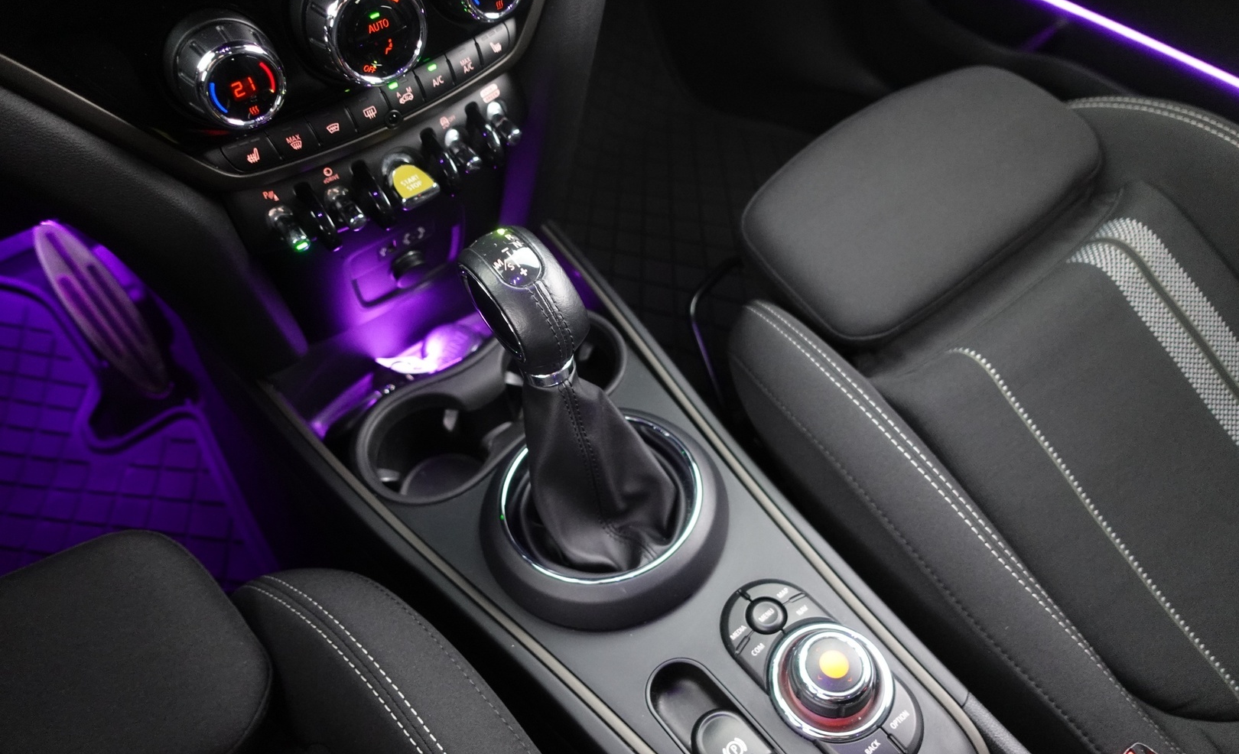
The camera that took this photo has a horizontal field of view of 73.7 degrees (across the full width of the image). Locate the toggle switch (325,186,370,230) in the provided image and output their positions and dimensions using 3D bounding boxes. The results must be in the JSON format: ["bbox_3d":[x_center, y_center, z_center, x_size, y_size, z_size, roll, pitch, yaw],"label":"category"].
[{"bbox_3d":[-0.153,-0.094,0.463,0.013,0.018,0.026,-33,50,-22],"label":"toggle switch"}]

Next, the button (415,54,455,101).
[{"bbox_3d":[-0.102,-0.164,0.452,0.020,0.017,0.007,-38,42,-22],"label":"button"}]

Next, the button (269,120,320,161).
[{"bbox_3d":[-0.168,-0.122,0.426,0.020,0.016,0.008,-33,34,-22],"label":"button"}]

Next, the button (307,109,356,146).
[{"bbox_3d":[-0.151,-0.133,0.433,0.020,0.017,0.007,-27,39,-14],"label":"button"}]

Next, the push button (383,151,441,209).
[{"bbox_3d":[-0.121,-0.112,0.478,0.026,0.021,0.025,-33,50,-22],"label":"push button"}]

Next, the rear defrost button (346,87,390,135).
[{"bbox_3d":[-0.134,-0.142,0.438,0.020,0.017,0.007,-31,40,-17],"label":"rear defrost button"}]

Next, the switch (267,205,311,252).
[{"bbox_3d":[-0.177,-0.079,0.445,0.013,0.018,0.026,-33,50,-22],"label":"switch"}]

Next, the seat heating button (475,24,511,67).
[{"bbox_3d":[-0.073,-0.189,0.470,0.007,0.017,0.021,21,54,39],"label":"seat heating button"}]

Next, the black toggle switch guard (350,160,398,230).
[{"bbox_3d":[-0.141,-0.104,0.479,0.009,0.042,0.020,-32,51,-18],"label":"black toggle switch guard"}]

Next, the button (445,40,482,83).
[{"bbox_3d":[-0.088,-0.177,0.466,0.020,0.016,0.008,-33,34,-22],"label":"button"}]

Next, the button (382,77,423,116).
[{"bbox_3d":[-0.119,-0.153,0.452,0.020,0.016,0.008,-33,34,-22],"label":"button"}]

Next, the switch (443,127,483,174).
[{"bbox_3d":[-0.093,-0.134,0.491,0.013,0.018,0.026,-33,50,-22],"label":"switch"}]

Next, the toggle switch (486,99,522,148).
[{"bbox_3d":[-0.069,-0.156,0.510,0.011,0.022,0.025,-32,51,-18],"label":"toggle switch"}]

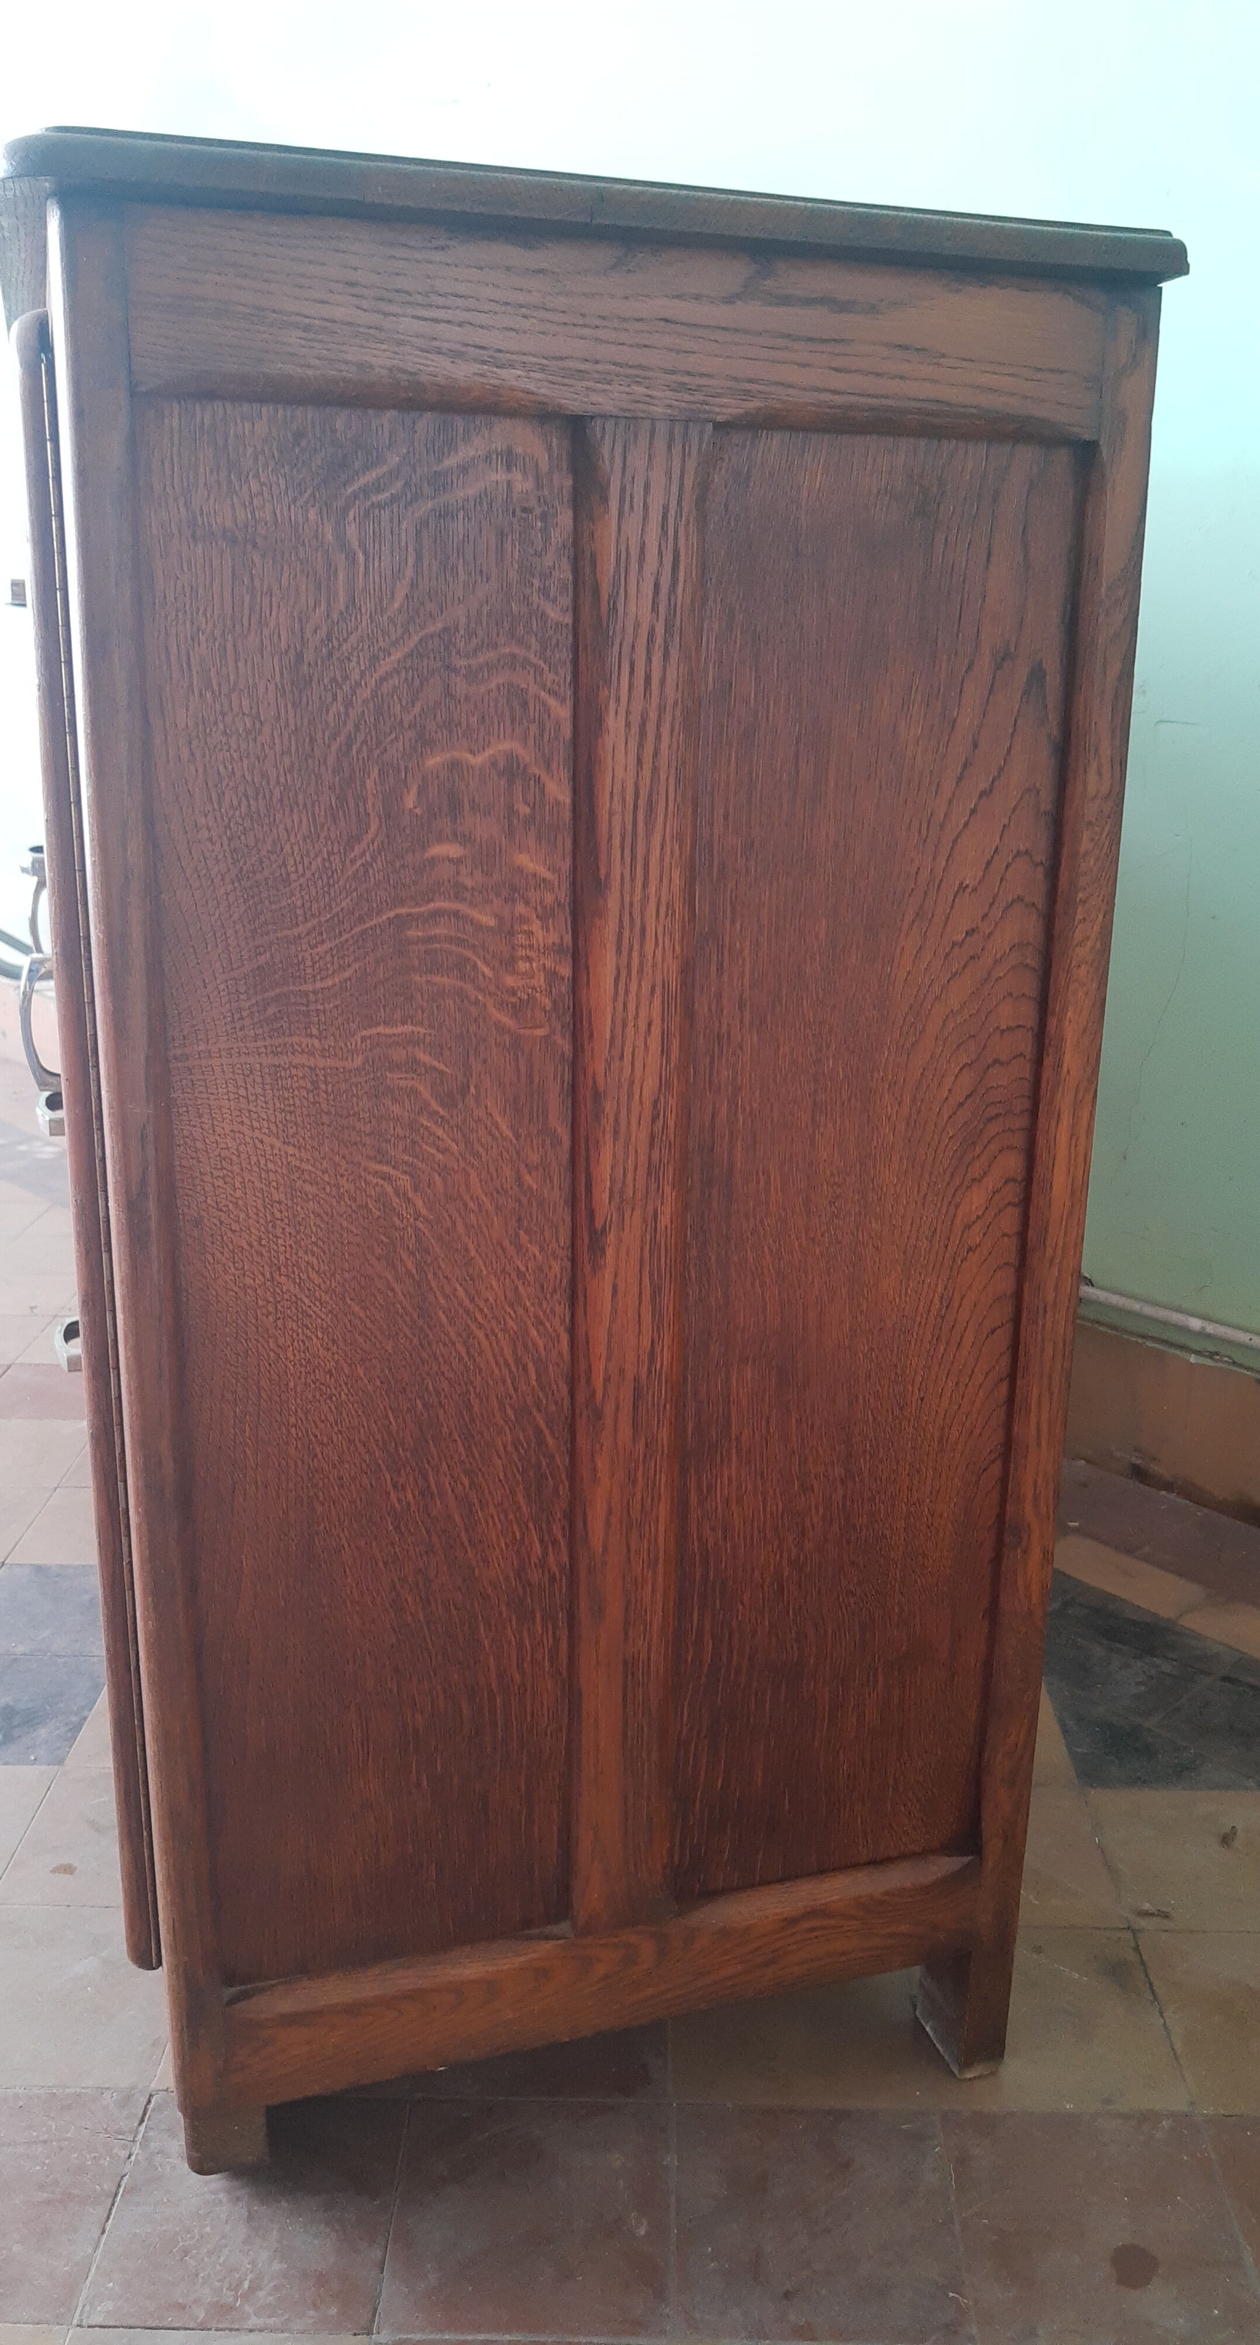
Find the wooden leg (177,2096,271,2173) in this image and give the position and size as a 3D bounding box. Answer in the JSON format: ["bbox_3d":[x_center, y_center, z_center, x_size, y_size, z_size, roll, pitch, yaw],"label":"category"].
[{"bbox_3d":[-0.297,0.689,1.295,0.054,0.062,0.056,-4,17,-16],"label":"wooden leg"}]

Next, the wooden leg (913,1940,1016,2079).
[{"bbox_3d":[0.266,0.637,1.390,0.038,0.122,0.070,-4,17,-16],"label":"wooden leg"}]

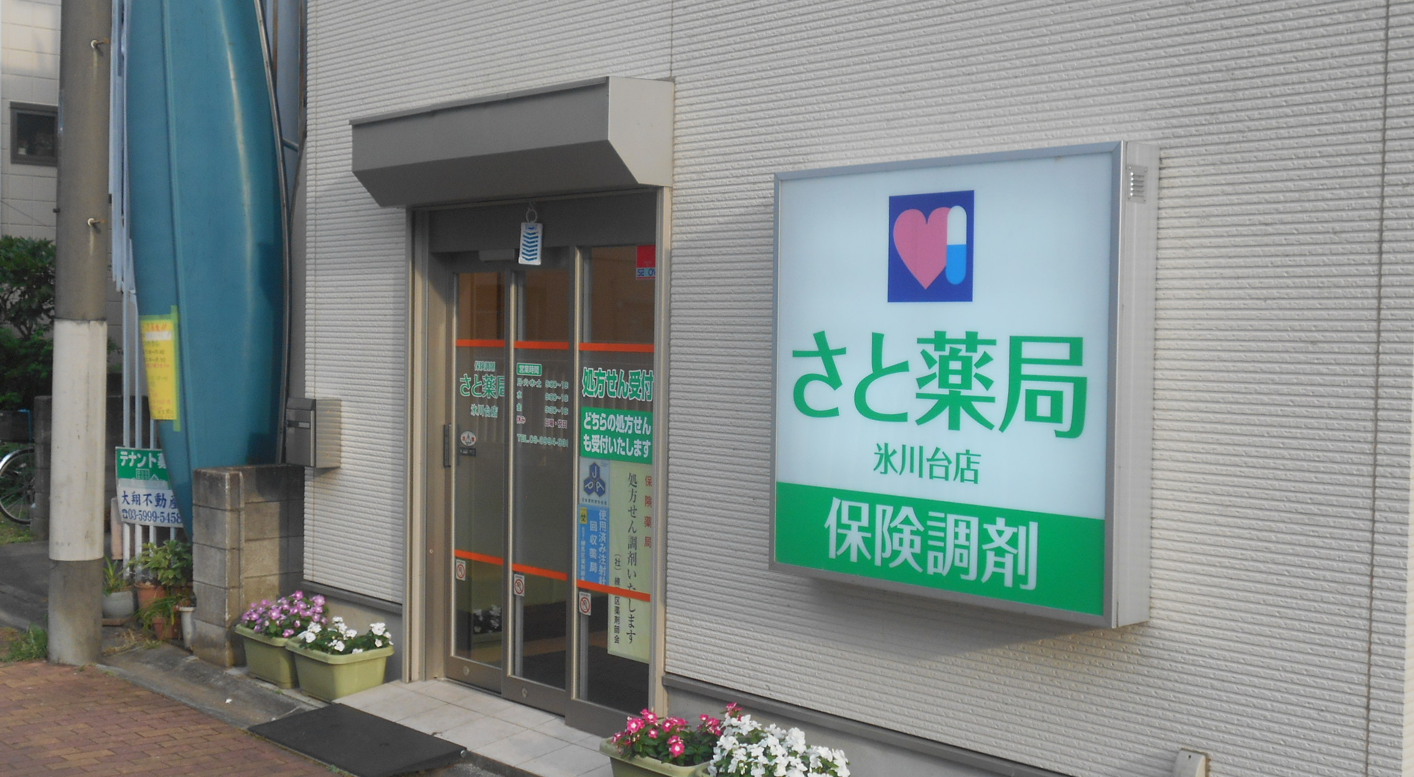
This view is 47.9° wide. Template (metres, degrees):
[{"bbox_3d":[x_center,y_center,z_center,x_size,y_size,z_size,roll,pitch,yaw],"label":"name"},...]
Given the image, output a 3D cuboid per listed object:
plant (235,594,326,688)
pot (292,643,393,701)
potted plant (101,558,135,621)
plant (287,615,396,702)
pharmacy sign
[{"bbox_3d":[-2.088,1.230,7.900,0.326,0.430,0.518,-1,3,-42],"label":"plant"},{"bbox_3d":[-1.730,1.341,7.516,0.326,0.245,0.518,-1,3,-42],"label":"pot"},{"bbox_3d":[-3.496,1.181,9.380,0.260,0.385,0.260,-1,3,-42],"label":"potted plant"},{"bbox_3d":[-1.729,1.271,7.513,0.326,0.385,0.518,-1,3,-42],"label":"plant"},{"bbox_3d":[0.751,-0.033,4.970,0.200,1.344,1.353,-1,3,-42],"label":"pharmacy sign"}]

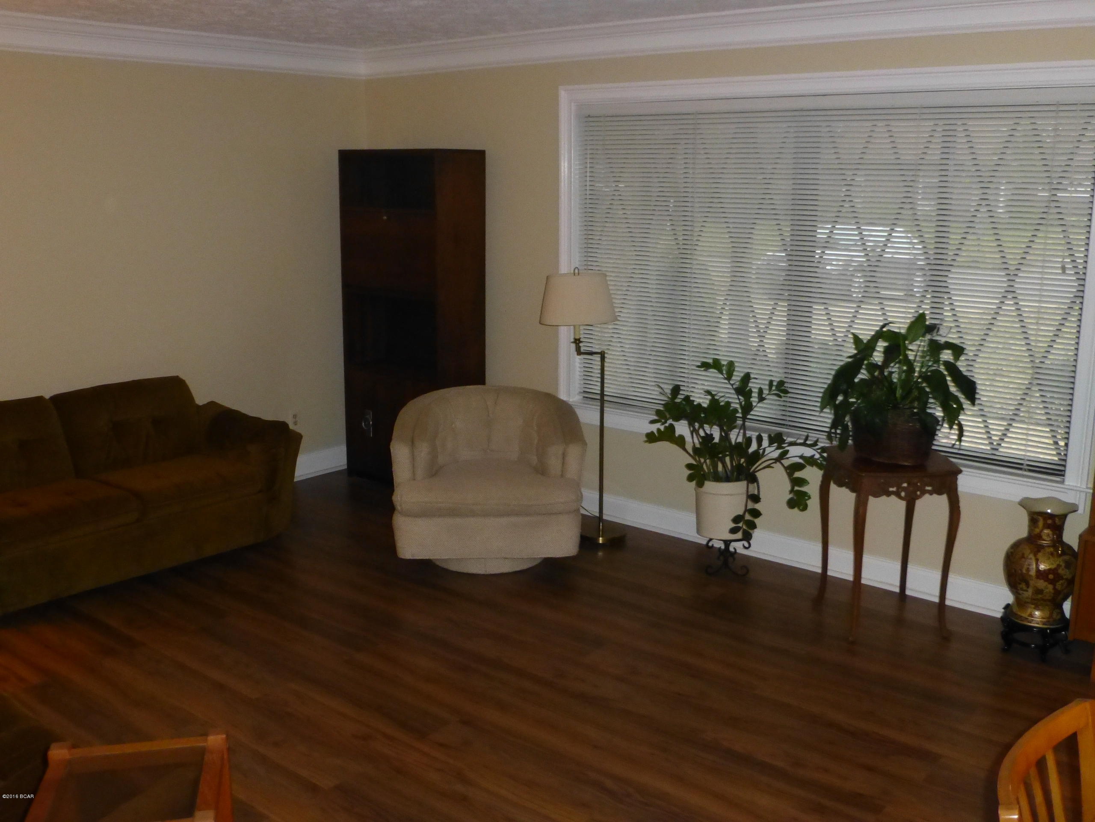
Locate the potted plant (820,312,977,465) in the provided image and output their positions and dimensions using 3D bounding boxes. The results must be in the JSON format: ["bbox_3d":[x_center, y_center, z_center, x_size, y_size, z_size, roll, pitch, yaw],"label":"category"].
[{"bbox_3d":[1.342,-0.098,4.123,0.569,0.565,0.522,4,14,18],"label":"potted plant"}]

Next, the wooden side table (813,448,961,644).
[{"bbox_3d":[1.331,0.514,4.252,0.396,0.684,0.396,-1,13,-6],"label":"wooden side table"}]

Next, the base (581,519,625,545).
[{"bbox_3d":[0.265,0.602,5.325,0.254,0.026,0.254,1,13,3],"label":"base"}]

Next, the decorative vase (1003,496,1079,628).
[{"bbox_3d":[1.845,0.557,4.019,0.257,0.450,0.257,6,14,25],"label":"decorative vase"}]

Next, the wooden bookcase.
[{"bbox_3d":[-0.760,-0.494,5.986,0.743,1.861,0.342,10,17,38],"label":"wooden bookcase"}]

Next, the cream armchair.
[{"bbox_3d":[-0.287,0.306,5.036,0.850,0.731,0.747,-1,13,-3],"label":"cream armchair"}]

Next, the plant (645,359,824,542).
[{"bbox_3d":[0.814,0.164,4.722,0.779,0.774,0.648,2,13,10],"label":"plant"}]

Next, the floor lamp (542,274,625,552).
[{"bbox_3d":[0.179,-0.027,5.184,0.427,1.314,0.360,1,13,3],"label":"floor lamp"}]

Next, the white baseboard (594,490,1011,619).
[{"bbox_3d":[1.004,0.620,5.004,2.430,0.139,0.025,10,17,38],"label":"white baseboard"}]

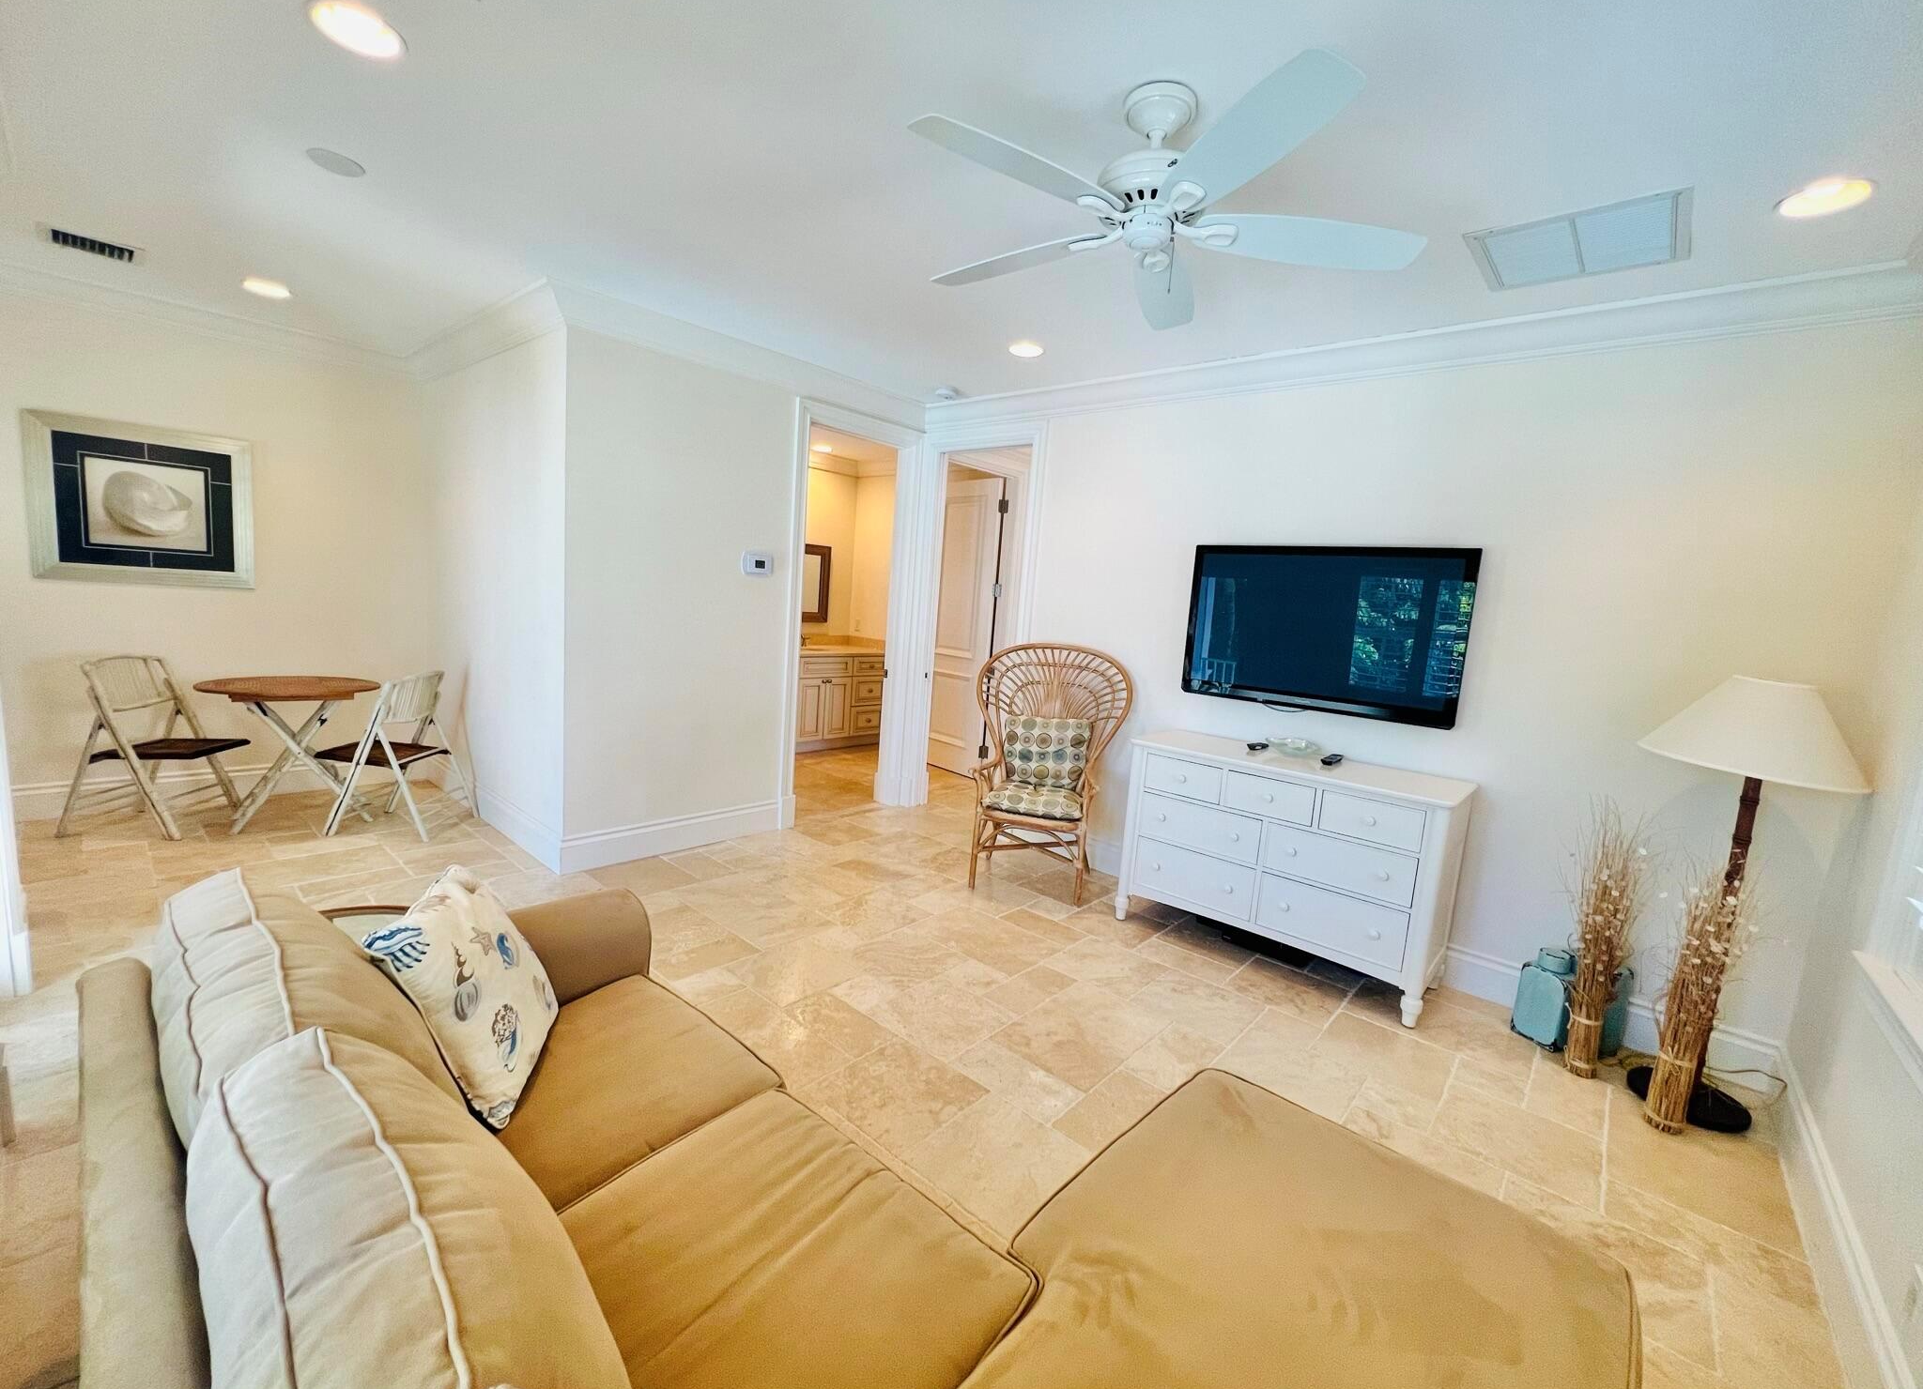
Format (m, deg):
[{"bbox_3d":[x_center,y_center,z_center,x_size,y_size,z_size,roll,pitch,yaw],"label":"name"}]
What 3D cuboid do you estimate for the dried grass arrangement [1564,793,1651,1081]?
[{"bbox_3d":[2.269,0.876,2.577,0.230,0.950,0.220,11,10,40],"label":"dried grass arrangement"}]

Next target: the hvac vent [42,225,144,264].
[{"bbox_3d":[-3.788,-1.957,3.151,0.221,0.030,0.295,10,9,40],"label":"hvac vent"}]

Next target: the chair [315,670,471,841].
[{"bbox_3d":[-3.136,0.314,4.037,0.566,0.870,0.459,4,7,-3],"label":"chair"}]

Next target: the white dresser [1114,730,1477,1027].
[{"bbox_3d":[1.440,0.747,3.303,1.313,0.889,0.531,10,9,40],"label":"white dresser"}]

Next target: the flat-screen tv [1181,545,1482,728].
[{"bbox_3d":[1.674,-0.307,3.410,1.207,0.758,0.090,11,10,40],"label":"flat-screen tv"}]

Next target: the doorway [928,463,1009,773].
[{"bbox_3d":[0.018,-0.481,5.724,0.148,2.515,0.797,10,9,40],"label":"doorway"}]

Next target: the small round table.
[{"bbox_3d":[-3.703,0.322,4.027,0.752,0.770,0.752,10,9,40],"label":"small round table"}]

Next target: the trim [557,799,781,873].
[{"bbox_3d":[-1.553,0.784,4.060,0.022,0.172,1.290,11,10,40],"label":"trim"}]

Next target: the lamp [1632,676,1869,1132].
[{"bbox_3d":[2.484,0.664,2.346,0.509,1.446,0.509,10,9,40],"label":"lamp"}]

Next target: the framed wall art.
[{"bbox_3d":[-4.404,-1.019,3.921,0.035,0.833,0.810,11,10,40],"label":"framed wall art"}]

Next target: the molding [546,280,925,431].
[{"bbox_3d":[-1.027,-1.794,4.055,0.118,0.133,2.390,10,9,40],"label":"molding"}]

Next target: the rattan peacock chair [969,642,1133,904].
[{"bbox_3d":[0.447,0.380,3.936,0.870,1.310,0.560,6,7,11],"label":"rattan peacock chair"}]

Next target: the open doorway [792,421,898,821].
[{"bbox_3d":[-0.796,-0.418,4.801,0.130,2.471,0.742,11,10,40],"label":"open doorway"}]

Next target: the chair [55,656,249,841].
[{"bbox_3d":[-4.232,0.262,3.799,0.566,0.870,0.459,3,8,-10],"label":"chair"}]

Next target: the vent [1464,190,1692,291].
[{"bbox_3d":[1.939,-1.416,2.279,0.520,0.025,0.500,11,10,40],"label":"vent"}]

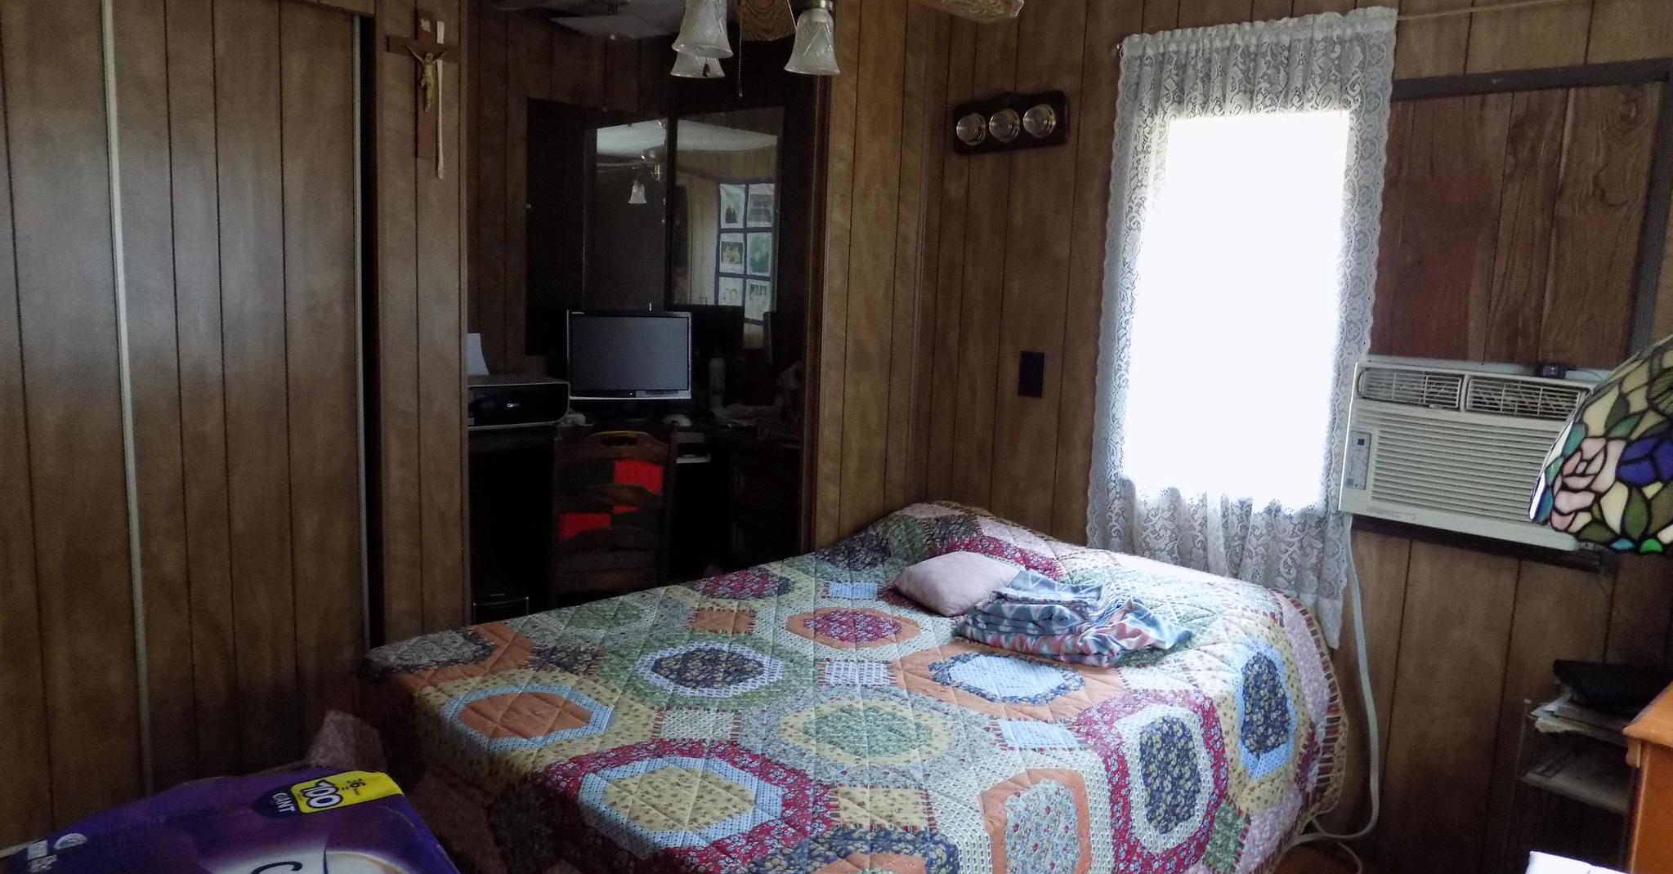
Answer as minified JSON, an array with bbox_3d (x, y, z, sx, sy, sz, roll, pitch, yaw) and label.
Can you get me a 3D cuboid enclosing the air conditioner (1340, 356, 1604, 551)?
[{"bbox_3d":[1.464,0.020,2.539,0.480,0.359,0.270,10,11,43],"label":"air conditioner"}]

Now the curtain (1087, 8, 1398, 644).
[{"bbox_3d":[1.012,-0.276,2.864,0.693,1.501,0.080,10,11,43],"label":"curtain"}]

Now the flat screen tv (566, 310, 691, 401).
[{"bbox_3d":[-0.764,-0.303,4.114,0.450,0.325,0.070,0,9,-16],"label":"flat screen tv"}]

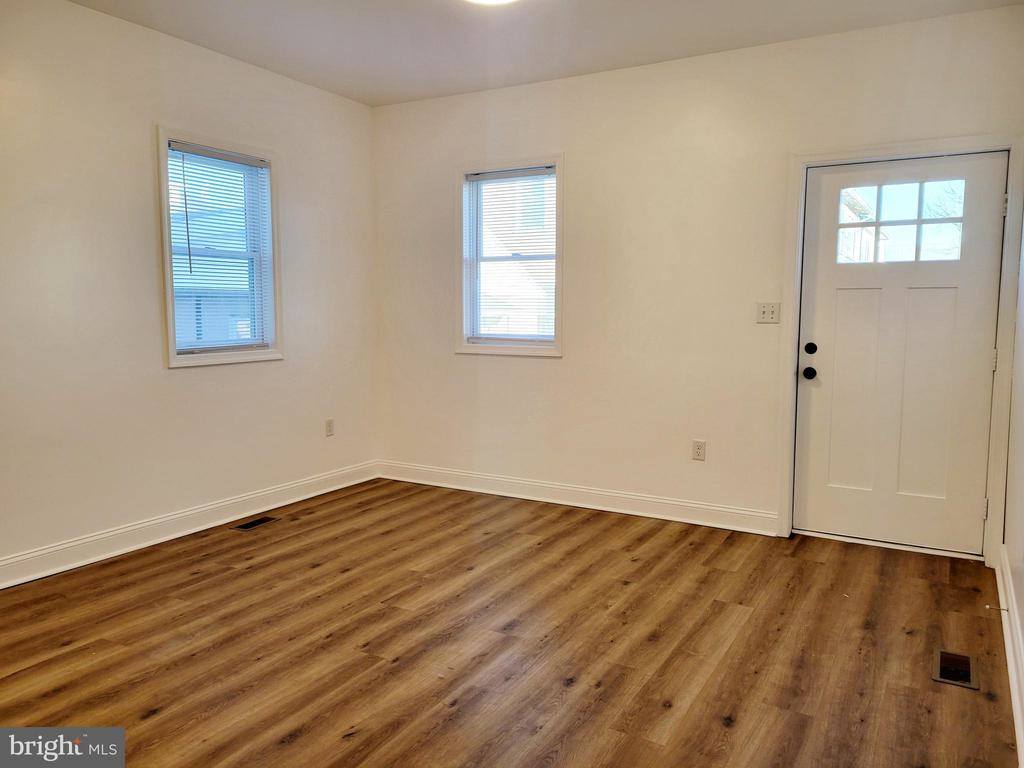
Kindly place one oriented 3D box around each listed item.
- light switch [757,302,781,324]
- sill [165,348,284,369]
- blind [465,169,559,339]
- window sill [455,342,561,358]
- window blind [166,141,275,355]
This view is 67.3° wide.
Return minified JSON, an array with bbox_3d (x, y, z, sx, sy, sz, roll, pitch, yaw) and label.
[{"bbox_3d":[1.444,-0.396,4.334,0.124,0.118,0.014,4,7,30],"label":"light switch"},{"bbox_3d":[-1.693,-0.163,4.591,0.060,0.072,0.840,4,7,30],"label":"sill"},{"bbox_3d":[-0.011,-0.838,5.155,0.700,1.155,0.035,4,7,30],"label":"blind"},{"bbox_3d":[-0.025,-0.224,5.207,0.838,0.072,0.060,4,7,30],"label":"window sill"},{"bbox_3d":[-1.703,-0.778,4.538,0.035,1.160,0.700,4,7,30],"label":"window blind"}]

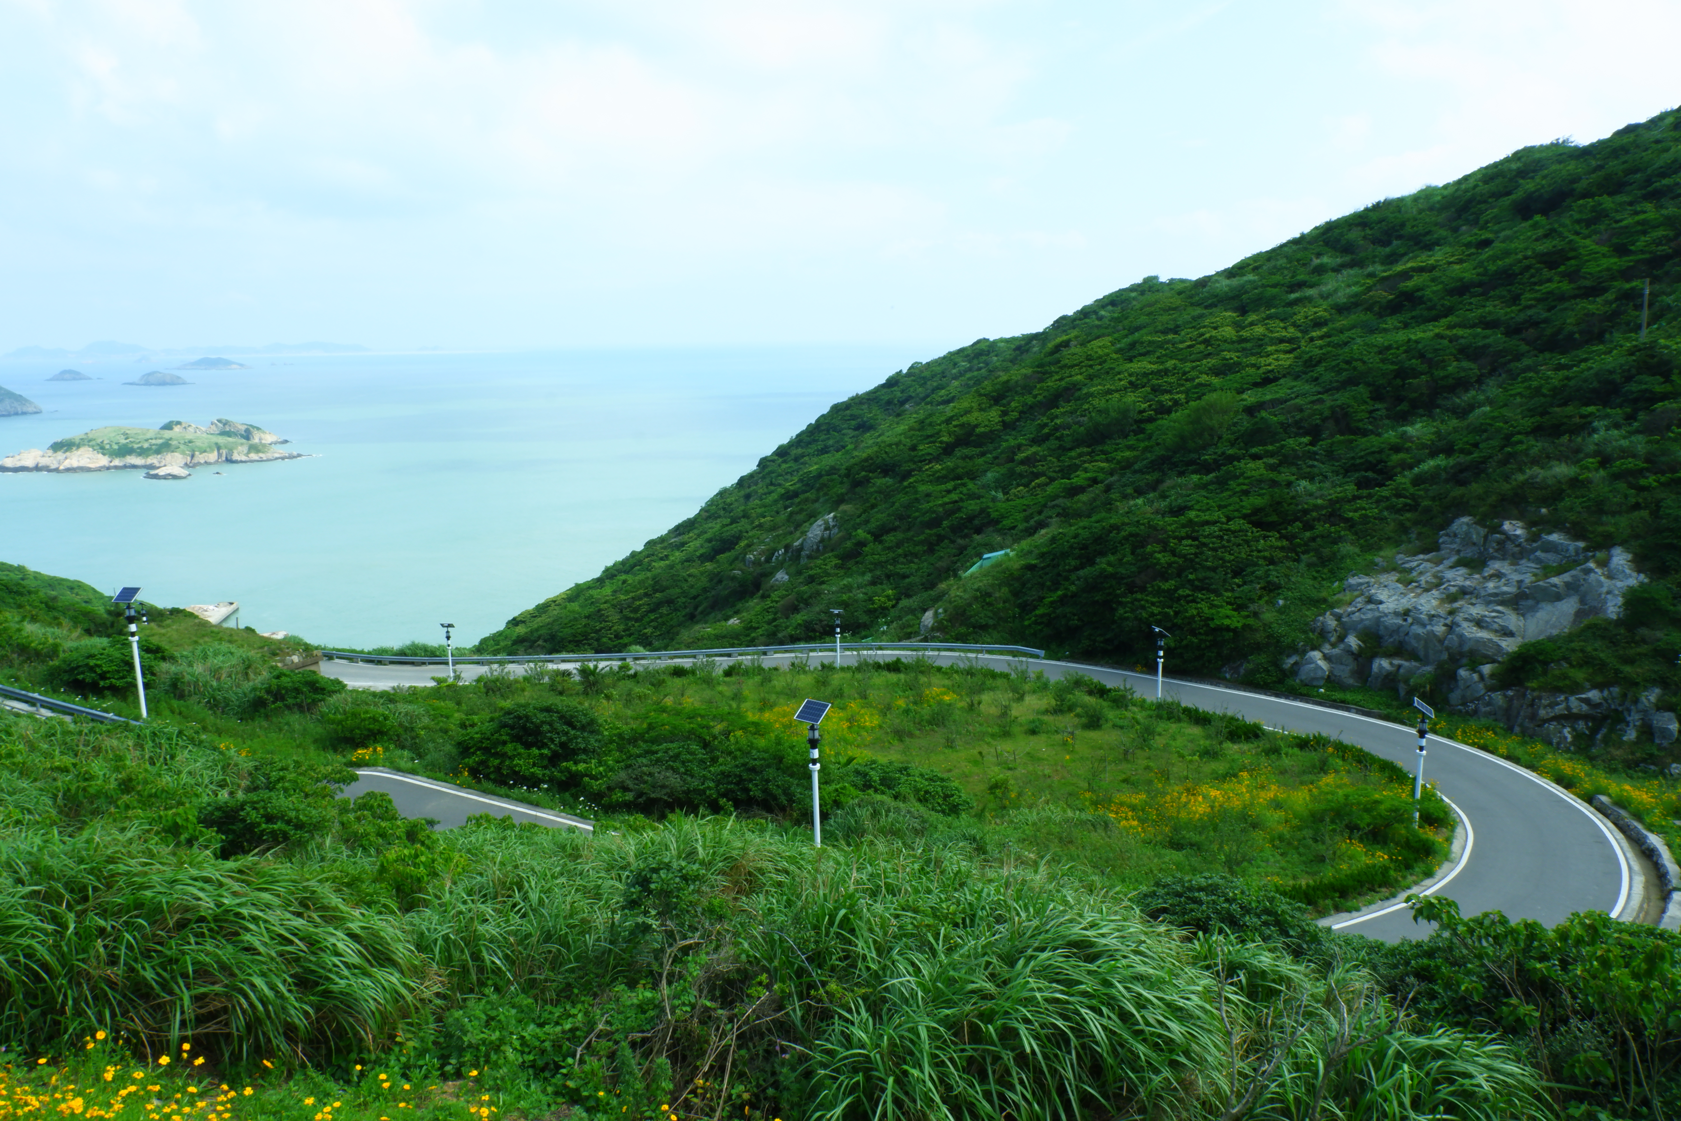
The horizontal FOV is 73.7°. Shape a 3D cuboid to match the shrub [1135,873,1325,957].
[{"bbox_3d":[7.496,6.957,21.500,3.700,1.800,3.000,3,12,20],"label":"shrub"}]

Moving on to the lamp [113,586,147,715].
[{"bbox_3d":[-25.276,3.418,40.239,0.870,4.850,0.680,1,11,12],"label":"lamp"}]

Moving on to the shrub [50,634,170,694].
[{"bbox_3d":[-29.946,4.261,46.000,4.400,2.500,3.800,-9,13,-33],"label":"shrub"}]

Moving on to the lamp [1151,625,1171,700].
[{"bbox_3d":[17.240,5.818,60.339,0.680,4.850,0.870,-6,12,-24],"label":"lamp"}]

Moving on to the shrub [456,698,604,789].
[{"bbox_3d":[-10.948,6.484,39.500,5.000,3.000,4.300,-5,11,-16],"label":"shrub"}]

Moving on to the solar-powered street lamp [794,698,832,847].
[{"bbox_3d":[-0.746,6.411,32.139,0.870,4.850,0.680,6,13,35],"label":"solar-powered street lamp"}]

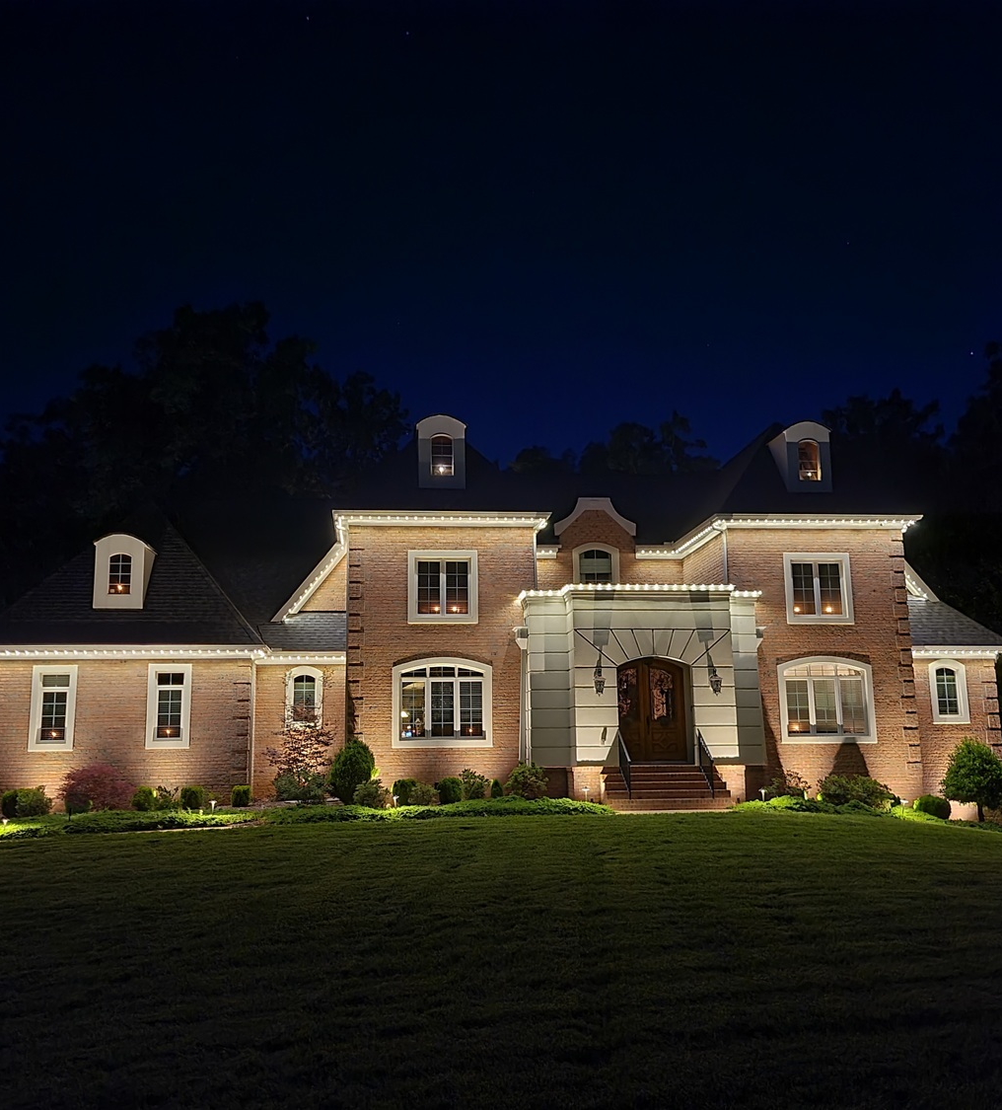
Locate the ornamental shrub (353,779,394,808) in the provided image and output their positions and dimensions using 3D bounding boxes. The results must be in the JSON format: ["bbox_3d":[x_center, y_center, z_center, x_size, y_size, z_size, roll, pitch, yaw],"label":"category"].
[{"bbox_3d":[-2.927,5.447,25.363,0.917,0.619,0.900,0,-11,-6],"label":"ornamental shrub"}]

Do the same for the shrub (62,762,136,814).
[{"bbox_3d":[-9.123,5.308,25.211,1.550,1.130,1.500,0,-11,-6],"label":"shrub"}]

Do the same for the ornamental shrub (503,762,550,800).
[{"bbox_3d":[0.579,5.178,25.204,1.085,0.928,1.085,0,-11,-7],"label":"ornamental shrub"}]

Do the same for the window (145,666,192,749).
[{"bbox_3d":[-7.877,3.610,26.371,1.013,1.943,0.150,0,-11,-7],"label":"window"}]

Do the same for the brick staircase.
[{"bbox_3d":[3.673,5.179,24.741,2.757,0.958,1.400,0,-11,-7],"label":"brick staircase"}]

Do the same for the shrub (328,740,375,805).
[{"bbox_3d":[-3.451,5.036,25.820,1.119,1.477,1.133,0,-11,-6],"label":"shrub"}]

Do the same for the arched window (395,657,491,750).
[{"bbox_3d":[-1.408,3.572,26.869,2.401,2.133,0.150,0,-11,-7],"label":"arched window"}]

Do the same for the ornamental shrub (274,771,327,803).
[{"bbox_3d":[-4.863,5.621,26.957,1.273,0.769,1.200,0,-11,-6],"label":"ornamental shrub"}]

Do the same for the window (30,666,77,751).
[{"bbox_3d":[-10.691,3.674,26.558,1.002,2.028,0.200,0,-11,-6],"label":"window"}]

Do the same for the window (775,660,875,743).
[{"bbox_3d":[8.196,3.659,27.960,2.463,2.104,0.150,0,-11,-7],"label":"window"}]

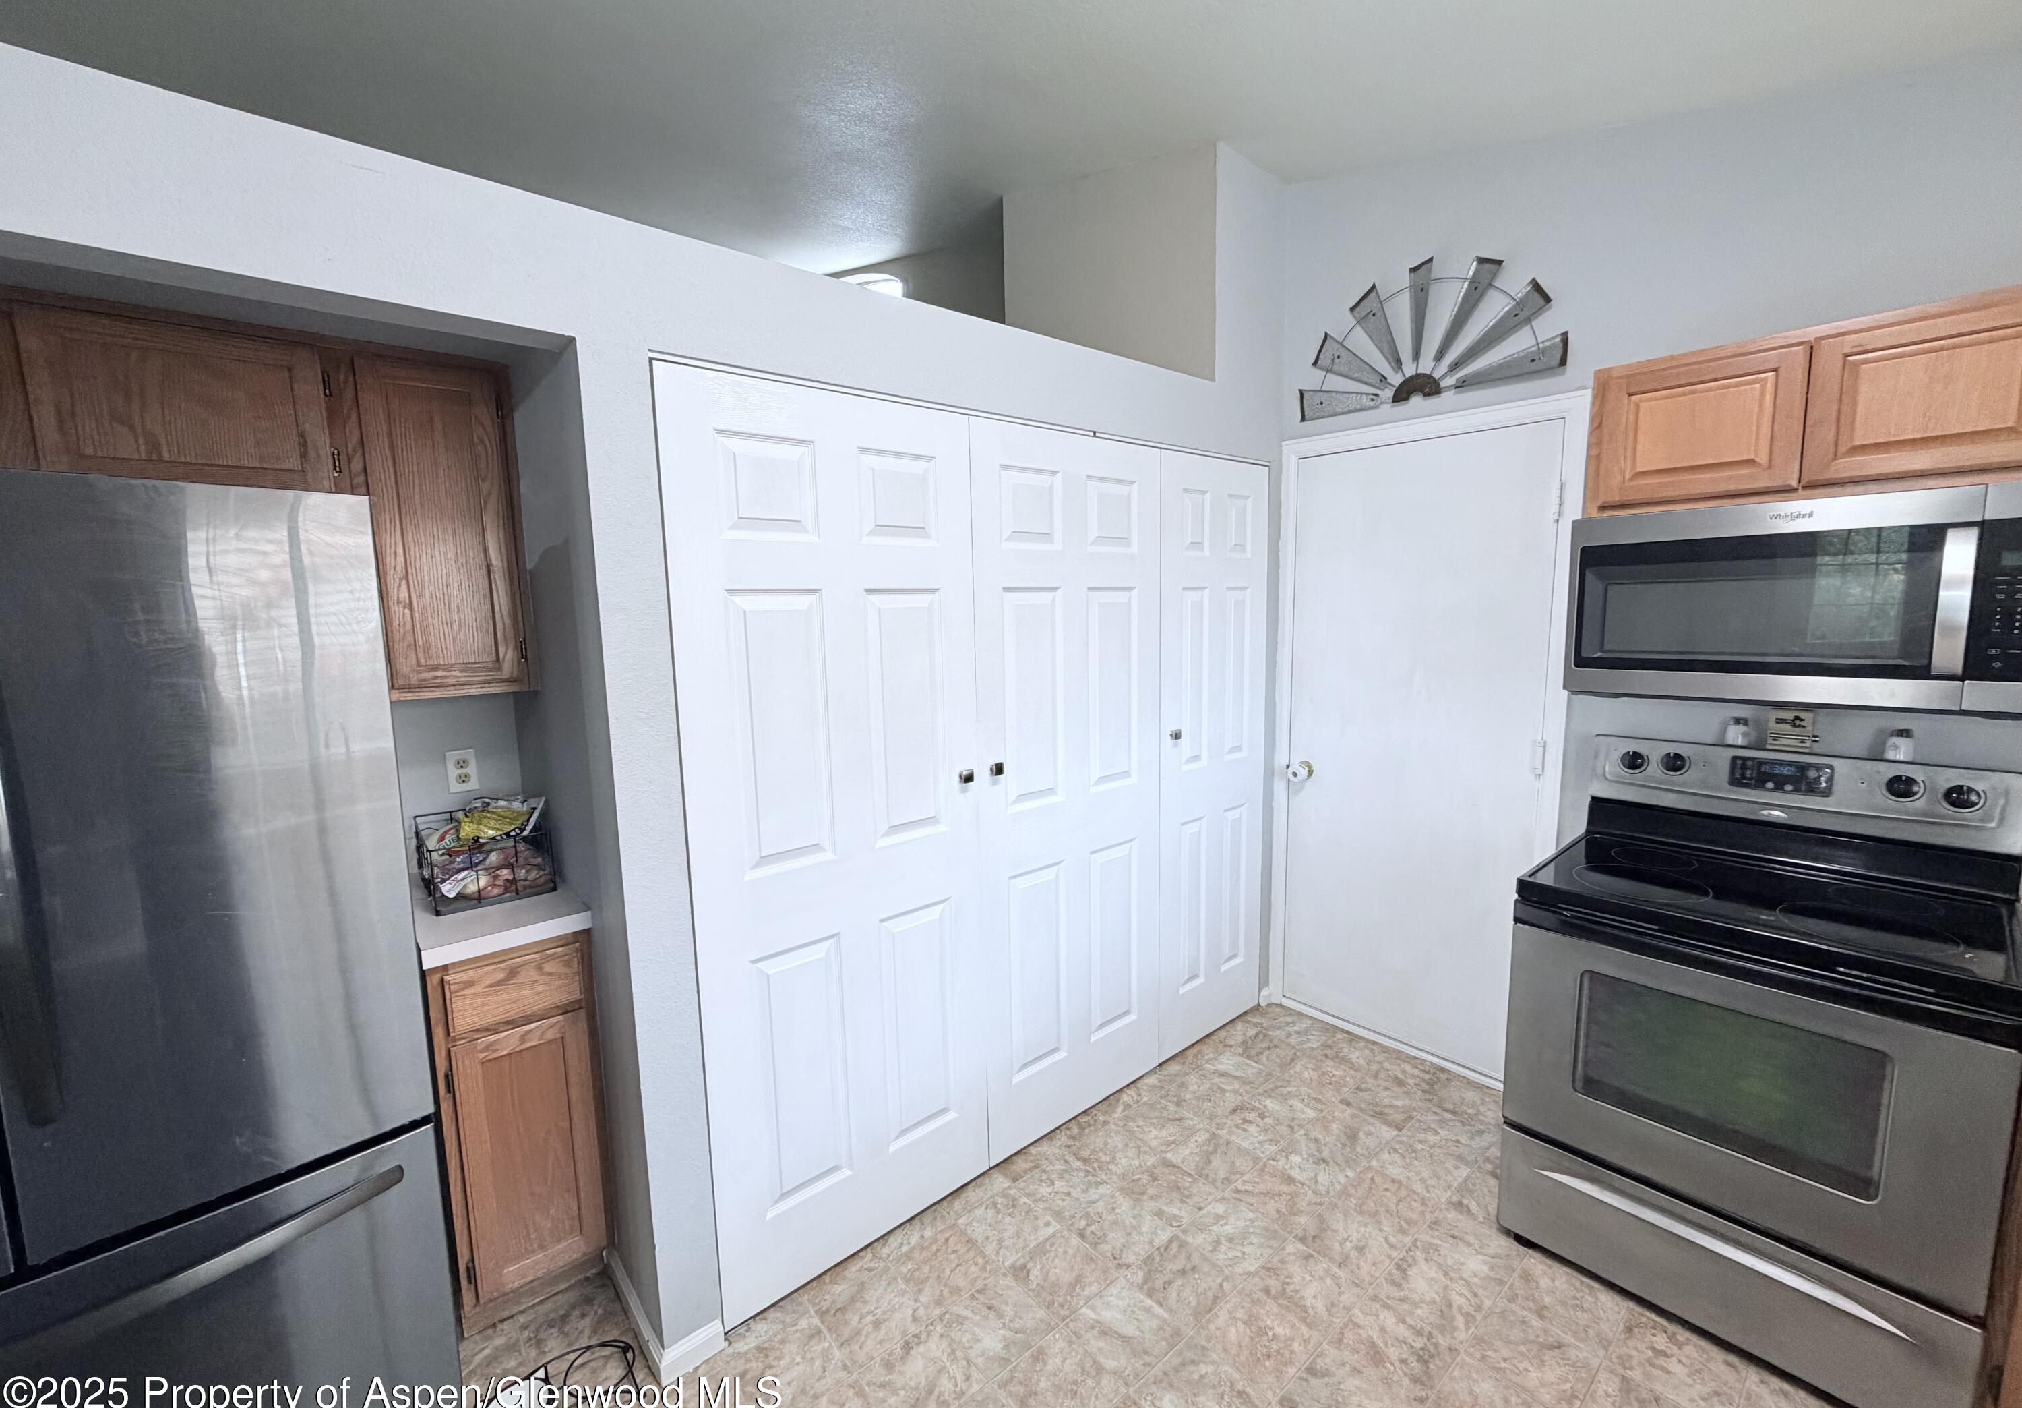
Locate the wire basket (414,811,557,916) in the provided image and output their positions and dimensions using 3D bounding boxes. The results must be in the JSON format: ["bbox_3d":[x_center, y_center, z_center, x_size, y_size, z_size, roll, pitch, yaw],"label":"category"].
[{"bbox_3d":[-1.305,0.368,2.014,0.234,0.150,0.390,-7,9,-41],"label":"wire basket"}]

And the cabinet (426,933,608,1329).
[{"bbox_3d":[-1.249,0.921,2.014,0.306,0.876,0.612,-7,9,-41],"label":"cabinet"}]

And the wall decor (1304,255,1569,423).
[{"bbox_3d":[1.266,-1.160,2.538,0.050,0.414,0.807,-7,9,-41],"label":"wall decor"}]

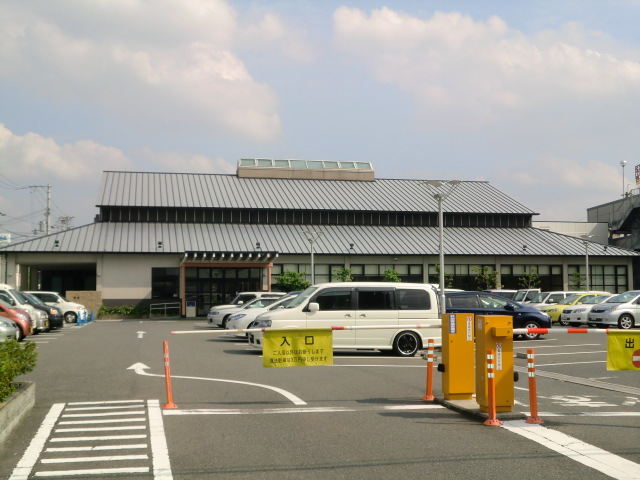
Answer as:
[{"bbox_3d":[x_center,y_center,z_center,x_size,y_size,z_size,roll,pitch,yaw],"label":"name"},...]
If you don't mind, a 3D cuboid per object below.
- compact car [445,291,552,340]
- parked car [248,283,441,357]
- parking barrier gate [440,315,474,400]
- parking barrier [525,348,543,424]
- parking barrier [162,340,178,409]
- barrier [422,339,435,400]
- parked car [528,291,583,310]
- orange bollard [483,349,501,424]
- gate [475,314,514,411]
[{"bbox_3d":[5.347,2.526,27.398,4.570,1.590,1.700,0,-4,-12],"label":"compact car"},{"bbox_3d":[0.518,2.006,20.847,4.700,1.840,1.710,0,-4,-12],"label":"parked car"},{"bbox_3d":[1.755,1.480,10.330,0.340,1.080,0.280,1,-4,-12],"label":"parking barrier gate"},{"bbox_3d":[2.399,1.627,9.117,0.210,0.825,0.210,0,-4,-12],"label":"parking barrier"},{"bbox_3d":[-1.840,1.648,10.000,0.200,0.810,0.200,0,-4,0],"label":"parking barrier"},{"bbox_3d":[1.464,1.740,10.950,0.200,0.805,0.200,0,-4,0],"label":"barrier"},{"bbox_3d":[12.386,3.601,42.999,3.450,1.640,1.500,1,-4,-15],"label":"parked car"},{"bbox_3d":[1.909,1.623,8.999,0.210,0.825,0.210,0,-4,-12],"label":"orange bollard"},{"bbox_3d":[2.064,1.466,9.598,0.360,1.100,0.310,0,-4,-12],"label":"gate"}]

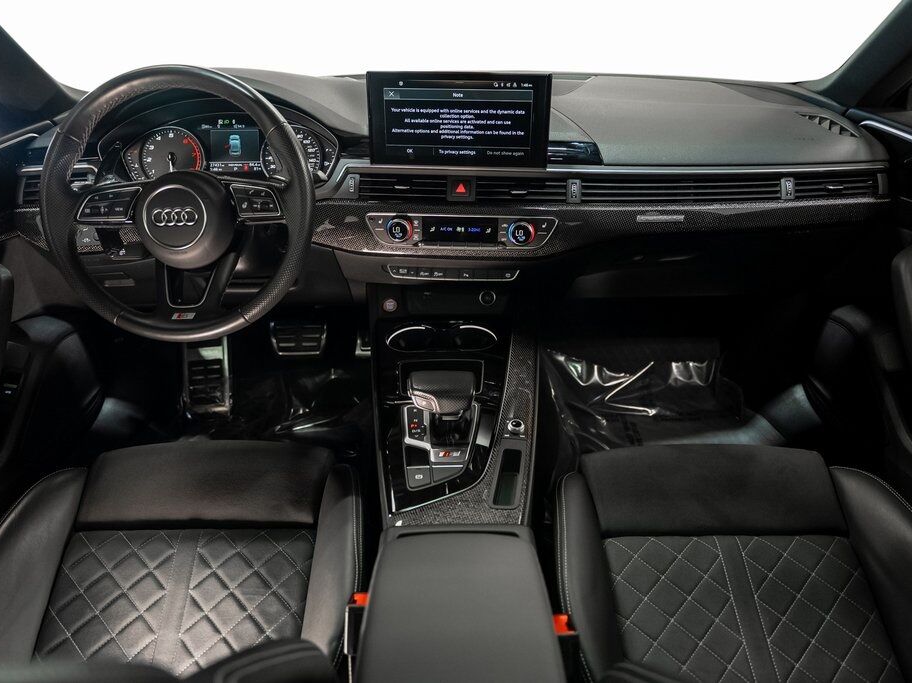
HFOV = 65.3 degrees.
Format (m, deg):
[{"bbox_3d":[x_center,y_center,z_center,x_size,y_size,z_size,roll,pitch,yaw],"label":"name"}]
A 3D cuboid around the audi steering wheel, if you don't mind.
[{"bbox_3d":[-0.377,-0.189,0.993,0.370,0.365,0.090,0,7,0],"label":"audi steering wheel"}]

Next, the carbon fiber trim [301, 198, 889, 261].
[{"bbox_3d":[0.227,-0.176,1.115,0.900,0.092,0.080,0,21,0],"label":"carbon fiber trim"}]

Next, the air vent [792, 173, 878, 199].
[{"bbox_3d":[0.603,-0.247,1.130,0.133,0.040,0.035,-1,24,-2],"label":"air vent"}]

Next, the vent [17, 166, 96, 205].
[{"bbox_3d":[-0.635,-0.246,1.130,0.125,0.055,0.040,1,24,2],"label":"vent"}]

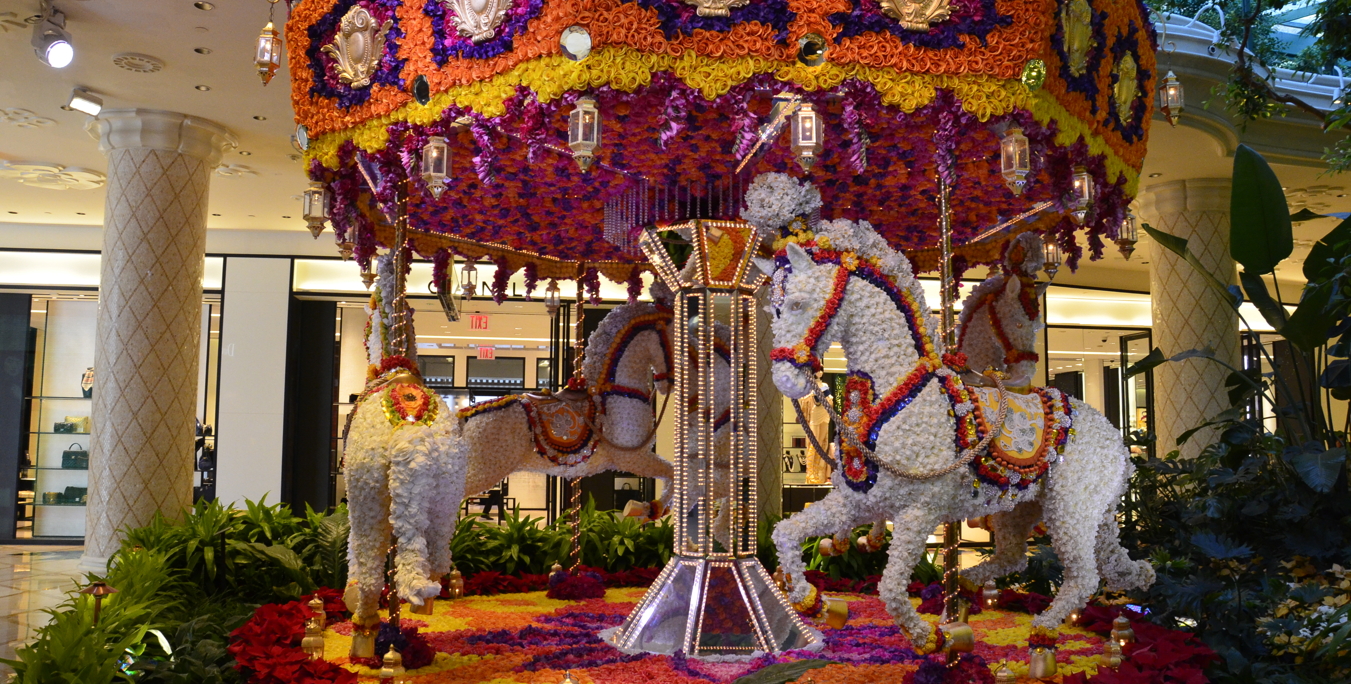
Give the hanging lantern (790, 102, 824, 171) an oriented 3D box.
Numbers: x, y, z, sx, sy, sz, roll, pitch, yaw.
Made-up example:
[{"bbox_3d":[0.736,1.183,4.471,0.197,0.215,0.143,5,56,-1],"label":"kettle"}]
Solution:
[{"bbox_3d":[0.543,-0.851,4.186,0.140,0.310,0.132,1,-5,-7],"label":"hanging lantern"}]

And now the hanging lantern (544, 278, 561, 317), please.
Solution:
[{"bbox_3d":[-1.110,-0.397,9.152,0.140,0.346,0.132,3,-6,-29],"label":"hanging lantern"}]

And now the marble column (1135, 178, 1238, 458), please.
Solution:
[{"bbox_3d":[5.808,0.425,11.243,1.250,4.197,1.250,-2,-6,27],"label":"marble column"}]

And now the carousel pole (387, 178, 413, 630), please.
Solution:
[{"bbox_3d":[-1.545,0.325,5.609,0.066,2.588,0.066,2,-5,-15],"label":"carousel pole"}]

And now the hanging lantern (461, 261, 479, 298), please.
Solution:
[{"bbox_3d":[-1.699,-0.510,8.318,0.132,0.328,0.140,-4,-6,39],"label":"hanging lantern"}]

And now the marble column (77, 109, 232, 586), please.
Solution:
[{"bbox_3d":[-4.846,0.181,9.225,1.250,4.197,1.250,3,-6,-28],"label":"marble column"}]

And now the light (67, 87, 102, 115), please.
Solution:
[{"bbox_3d":[-4.697,-1.919,8.043,0.150,0.170,0.250,-2,-5,21],"label":"light"}]

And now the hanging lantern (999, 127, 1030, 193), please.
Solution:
[{"bbox_3d":[1.533,-0.823,4.532,0.140,0.333,0.132,3,-6,-30],"label":"hanging lantern"}]

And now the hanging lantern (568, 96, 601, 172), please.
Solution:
[{"bbox_3d":[-0.380,-0.862,4.208,0.140,0.325,0.132,-1,-5,13],"label":"hanging lantern"}]

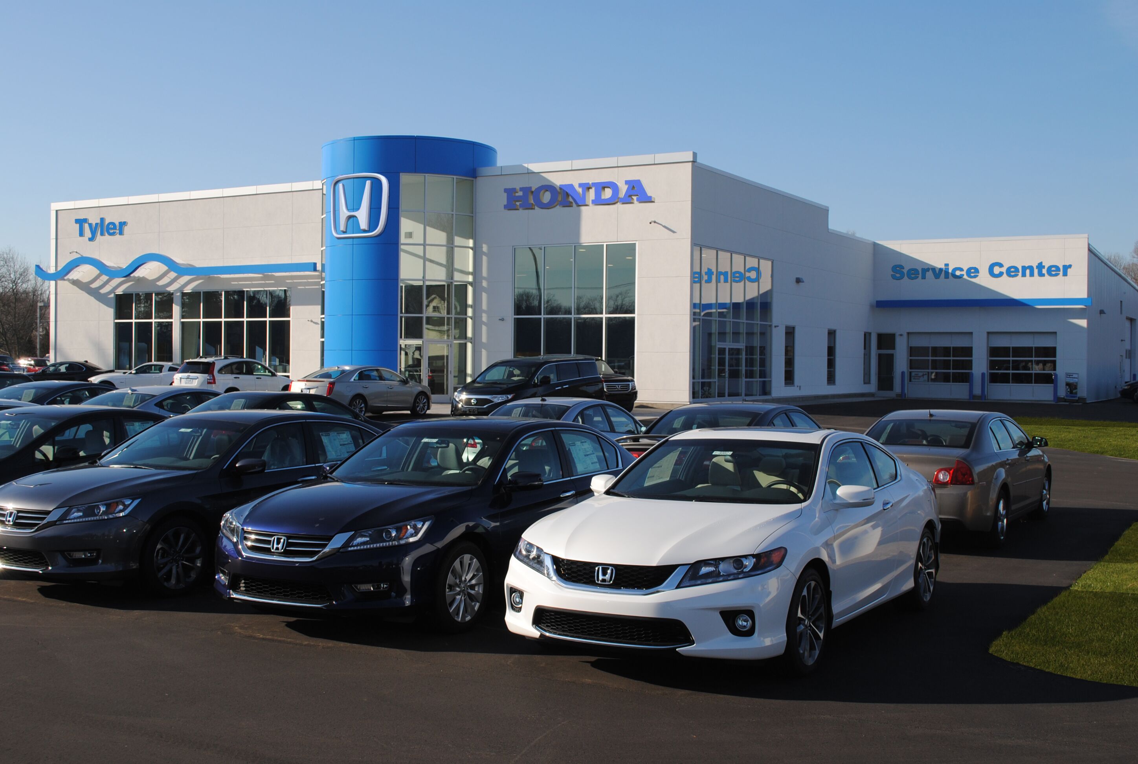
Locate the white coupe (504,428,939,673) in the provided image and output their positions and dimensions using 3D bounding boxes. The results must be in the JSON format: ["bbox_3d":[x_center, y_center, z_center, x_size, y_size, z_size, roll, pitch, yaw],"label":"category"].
[{"bbox_3d":[1.407,1.072,9.129,1.849,1.435,4.806,1,1,30],"label":"white coupe"}]

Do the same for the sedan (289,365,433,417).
[{"bbox_3d":[-6.071,0.278,36.796,1.852,1.510,5.131,1,1,32],"label":"sedan"}]

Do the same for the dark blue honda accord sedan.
[{"bbox_3d":[-0.792,1.033,10.341,1.849,1.466,4.862,1,1,29],"label":"dark blue honda accord sedan"}]

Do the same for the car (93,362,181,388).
[{"bbox_3d":[-17.056,-0.086,50.228,4.778,1.400,1.877,0,1,-11],"label":"car"}]

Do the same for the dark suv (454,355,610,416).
[{"bbox_3d":[-1.042,0.253,33.119,1.971,1.830,5.100,1,1,33],"label":"dark suv"}]

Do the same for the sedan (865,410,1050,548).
[{"bbox_3d":[4.630,1.073,15.000,1.786,1.451,4.872,1,1,30],"label":"sedan"}]

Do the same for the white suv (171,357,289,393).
[{"bbox_3d":[-11.212,0.019,42.102,1.820,1.680,4.550,1,1,29],"label":"white suv"}]

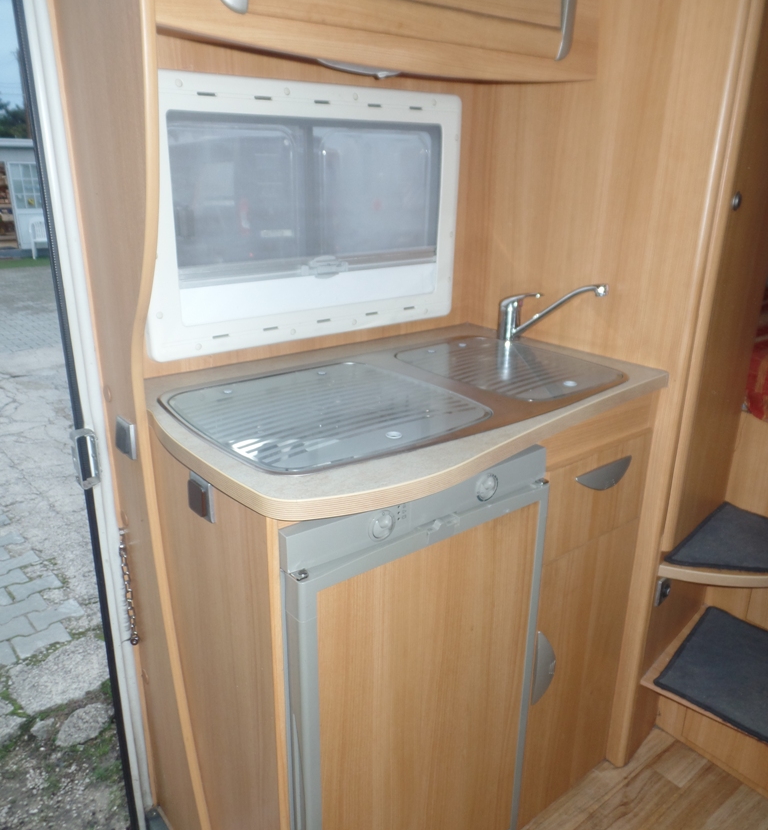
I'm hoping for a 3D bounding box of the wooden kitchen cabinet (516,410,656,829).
[{"bbox_3d":[0.235,0.333,1.514,0.309,0.908,0.506,-14,24,-35],"label":"wooden kitchen cabinet"}]

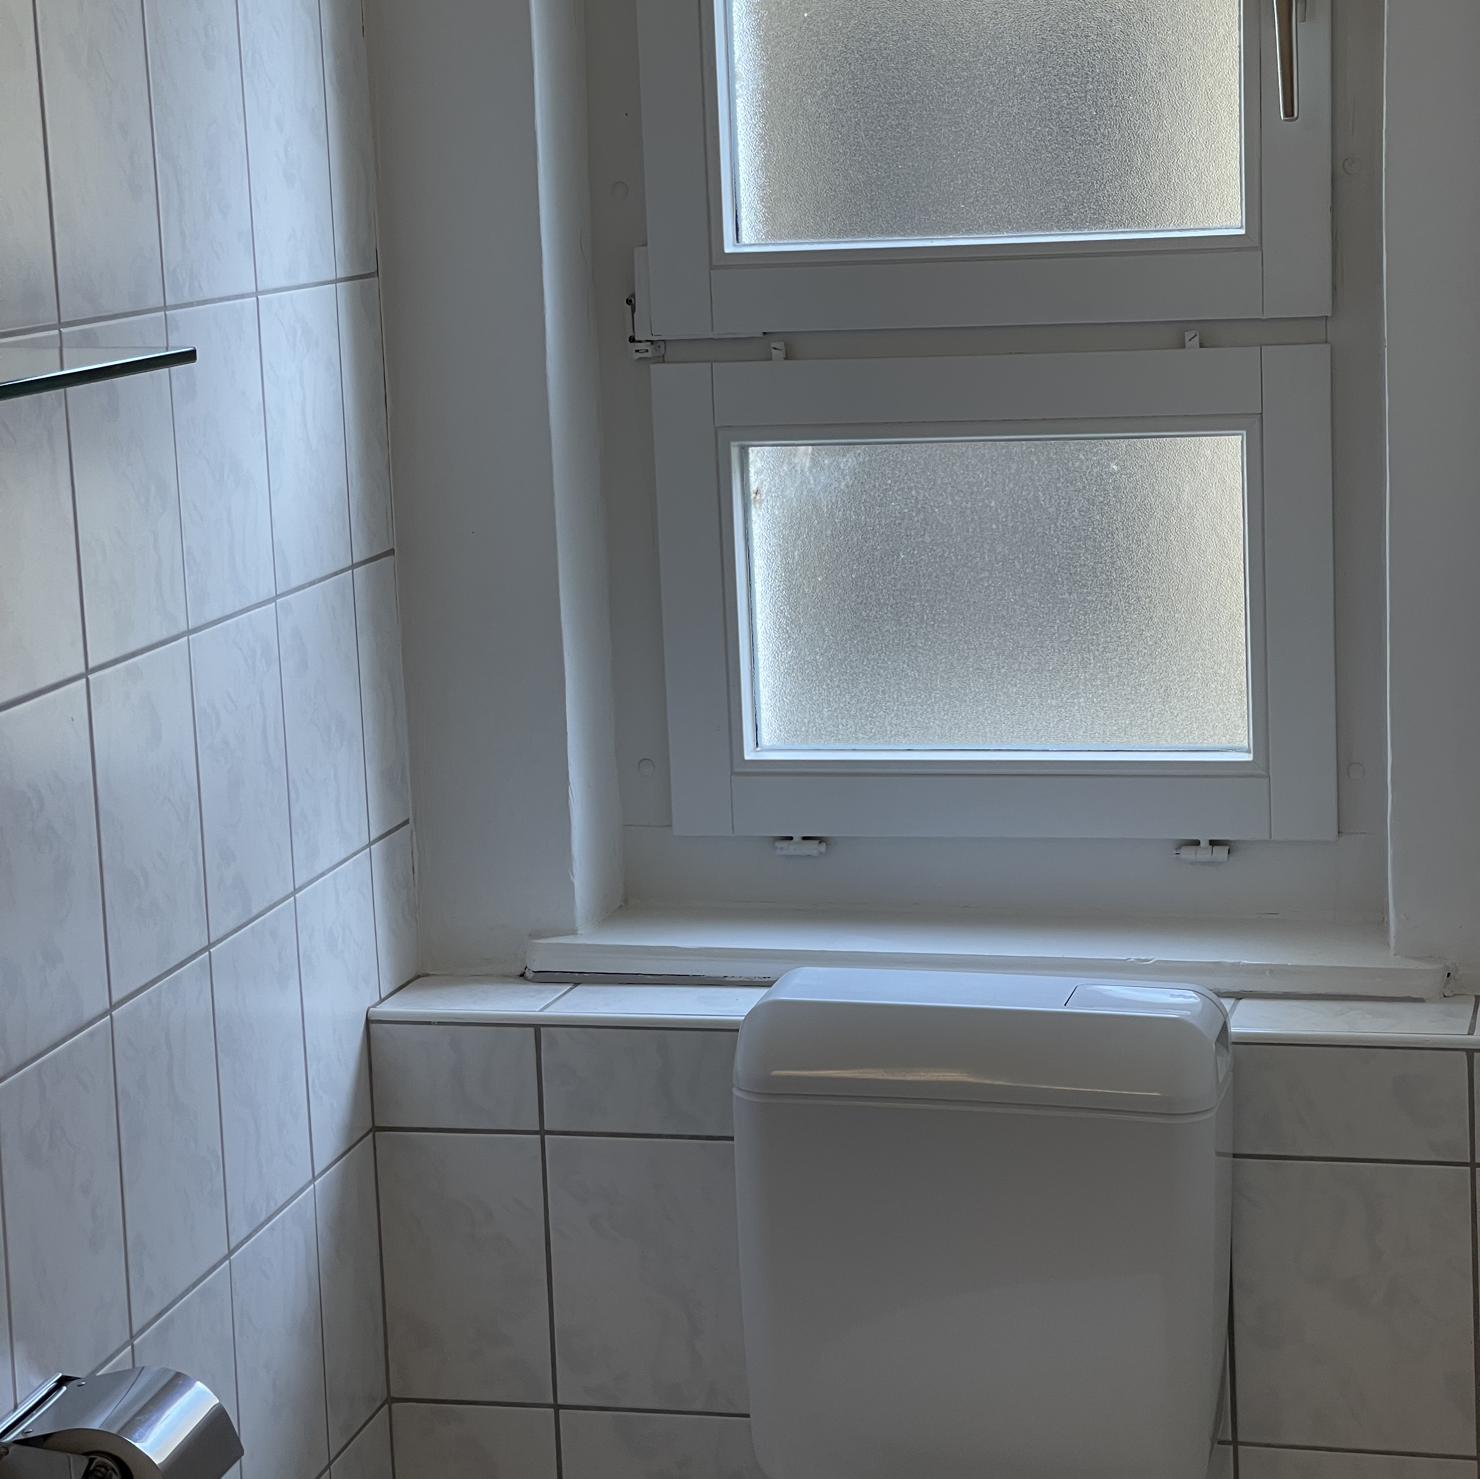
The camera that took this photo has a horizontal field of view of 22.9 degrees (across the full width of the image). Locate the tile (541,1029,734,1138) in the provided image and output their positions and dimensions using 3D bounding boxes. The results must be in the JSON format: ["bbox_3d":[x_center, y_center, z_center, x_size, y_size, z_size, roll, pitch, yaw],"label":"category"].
[{"bbox_3d":[-0.078,0.302,3.207,0.200,0.097,0.009,0,9,16],"label":"tile"}]

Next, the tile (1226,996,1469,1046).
[{"bbox_3d":[0.523,0.239,3.092,0.199,0.011,0.131,0,10,15],"label":"tile"}]

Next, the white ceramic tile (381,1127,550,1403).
[{"bbox_3d":[-0.244,0.474,3.263,0.156,0.248,0.009,0,10,14],"label":"white ceramic tile"}]

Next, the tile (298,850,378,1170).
[{"bbox_3d":[-0.352,0.237,3.198,0.009,0.249,0.200,0,10,13],"label":"tile"}]

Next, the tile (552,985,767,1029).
[{"bbox_3d":[-0.065,0.236,3.236,0.199,0.010,0.131,0,10,14],"label":"tile"}]

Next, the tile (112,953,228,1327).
[{"bbox_3d":[-0.442,0.309,2.812,0.009,0.249,0.199,0,10,13],"label":"tile"}]

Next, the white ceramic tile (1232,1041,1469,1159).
[{"bbox_3d":[0.510,0.303,3.041,0.199,0.096,0.009,0,10,14],"label":"white ceramic tile"}]

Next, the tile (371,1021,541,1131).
[{"bbox_3d":[-0.253,0.301,3.254,0.155,0.095,0.009,0,10,15],"label":"tile"}]

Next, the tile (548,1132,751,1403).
[{"bbox_3d":[-0.070,0.475,3.219,0.199,0.248,0.009,0,10,14],"label":"tile"}]

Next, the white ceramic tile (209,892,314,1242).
[{"bbox_3d":[-0.395,0.272,2.986,0.009,0.248,0.199,0,10,13],"label":"white ceramic tile"}]

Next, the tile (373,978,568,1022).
[{"bbox_3d":[-0.238,0.235,3.311,0.157,0.010,0.145,0,9,16],"label":"tile"}]

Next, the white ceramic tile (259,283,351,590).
[{"bbox_3d":[-0.373,-0.259,3.114,0.009,0.249,0.200,0,10,13],"label":"white ceramic tile"}]

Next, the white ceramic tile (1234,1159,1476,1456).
[{"bbox_3d":[0.518,0.477,3.076,0.199,0.251,0.009,0,10,15],"label":"white ceramic tile"}]

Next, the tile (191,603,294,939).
[{"bbox_3d":[-0.407,0.024,2.961,0.009,0.249,0.200,0,10,13],"label":"tile"}]

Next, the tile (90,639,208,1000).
[{"bbox_3d":[-0.452,0.060,2.770,0.009,0.249,0.199,0,10,13],"label":"tile"}]

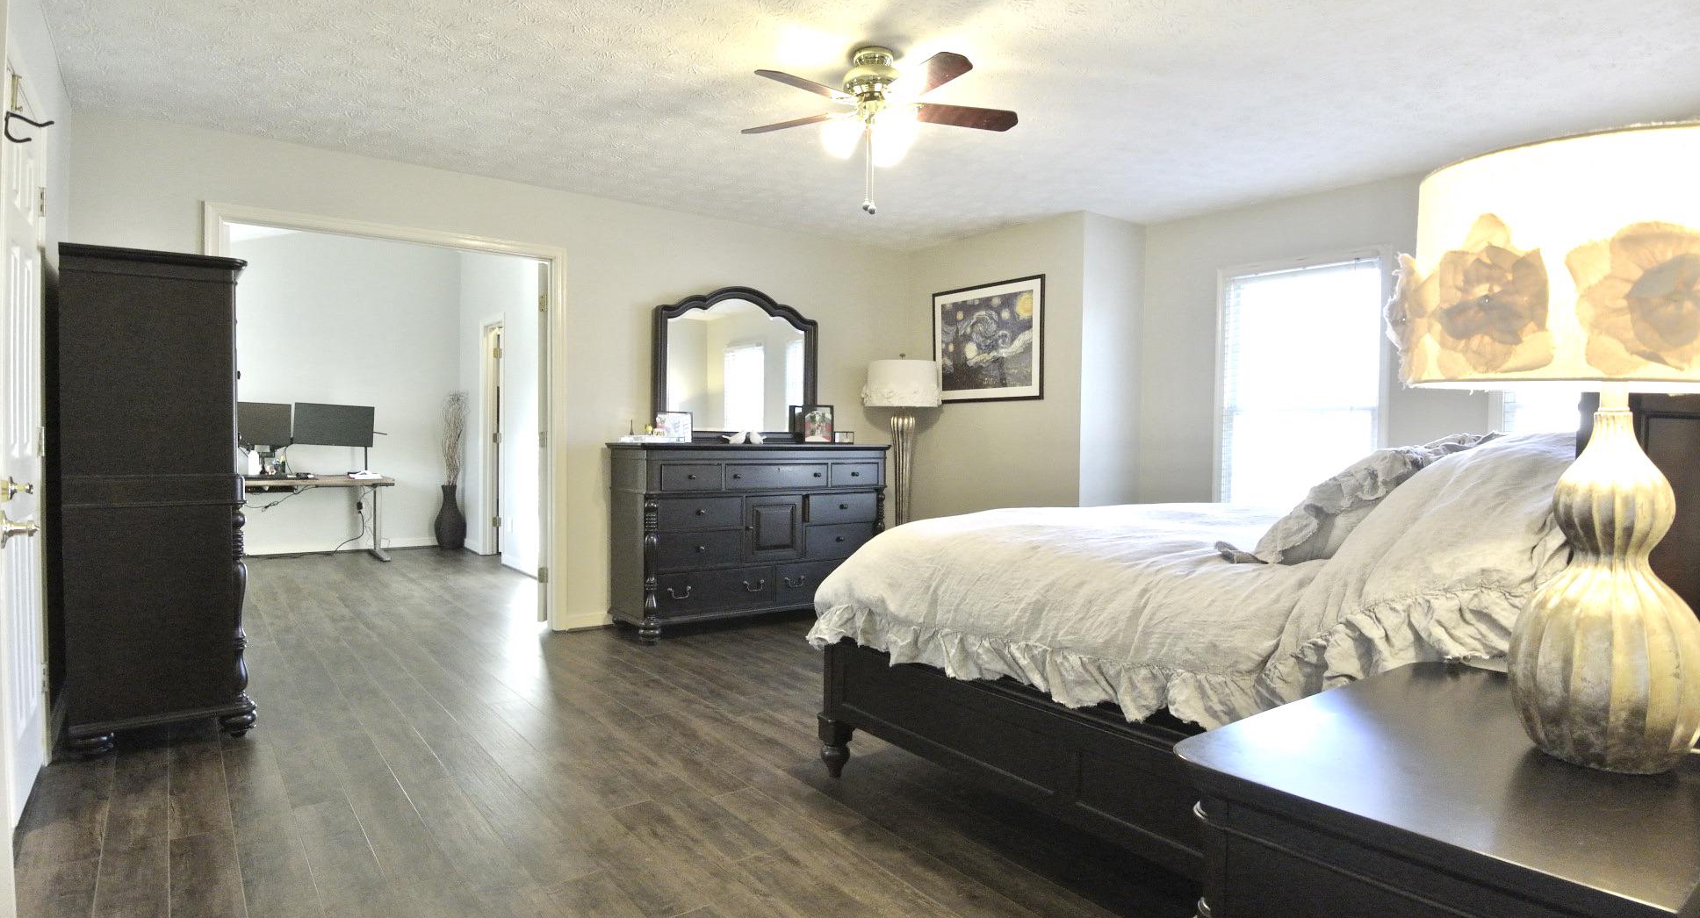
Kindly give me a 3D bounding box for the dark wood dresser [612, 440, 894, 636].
[{"bbox_3d":[-0.564,0.435,5.178,1.700,1.040,0.540,-1,2,-37],"label":"dark wood dresser"}]

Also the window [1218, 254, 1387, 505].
[{"bbox_3d":[2.443,-0.285,4.665,0.100,1.600,0.920,-1,2,-37],"label":"window"}]

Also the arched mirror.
[{"bbox_3d":[-0.690,-0.587,5.335,1.160,0.980,0.070,-1,2,-37],"label":"arched mirror"}]

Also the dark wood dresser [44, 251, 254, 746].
[{"bbox_3d":[-2.639,0.139,3.287,0.500,1.700,0.980,-1,2,-37],"label":"dark wood dresser"}]

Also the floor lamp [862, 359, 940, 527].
[{"bbox_3d":[0.343,0.123,5.815,0.500,1.650,0.500,0,1,0],"label":"floor lamp"}]

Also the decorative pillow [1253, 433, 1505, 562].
[{"bbox_3d":[1.346,0.108,2.158,0.600,0.160,0.450,-1,-43,-37],"label":"decorative pillow"}]

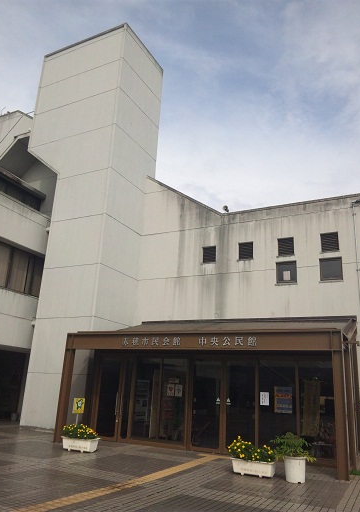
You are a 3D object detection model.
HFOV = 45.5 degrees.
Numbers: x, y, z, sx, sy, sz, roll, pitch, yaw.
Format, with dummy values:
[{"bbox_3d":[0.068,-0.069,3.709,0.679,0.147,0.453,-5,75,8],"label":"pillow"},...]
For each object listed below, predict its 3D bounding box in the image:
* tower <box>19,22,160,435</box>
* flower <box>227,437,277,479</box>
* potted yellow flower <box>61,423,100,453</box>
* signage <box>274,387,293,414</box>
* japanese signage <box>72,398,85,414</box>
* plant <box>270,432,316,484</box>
[{"bbox_3d":[-3.868,-1.481,17.690,4.434,15.732,3.128,-6,-19,27],"label":"tower"},{"bbox_3d":[1.330,3.644,7.795,0.892,0.626,0.423,-6,-19,27],"label":"flower"},{"bbox_3d":[-2.185,4.048,9.564,0.874,0.552,0.414,-6,-19,27],"label":"potted yellow flower"},{"bbox_3d":[2.409,3.356,9.992,0.414,0.584,0.028,-6,-19,27],"label":"signage"},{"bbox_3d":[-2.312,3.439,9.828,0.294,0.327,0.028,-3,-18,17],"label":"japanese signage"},{"bbox_3d":[1.983,3.505,7.518,0.754,0.782,0.681,-6,-19,27],"label":"plant"}]

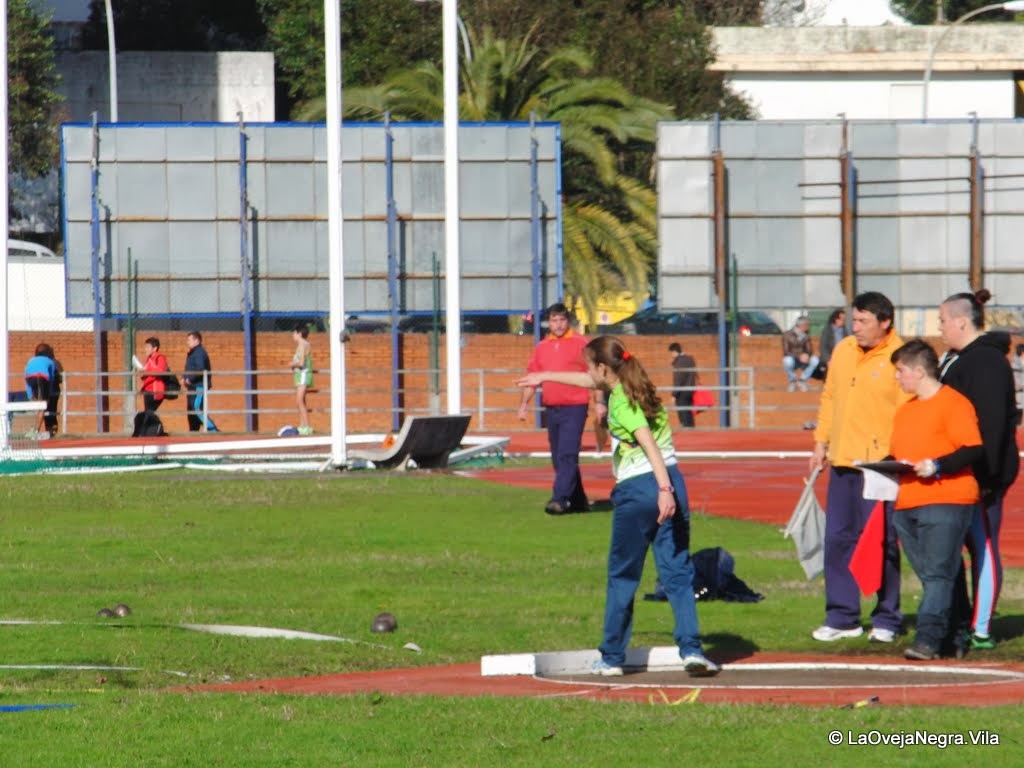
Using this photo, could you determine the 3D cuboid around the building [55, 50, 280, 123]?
[{"bbox_3d":[-8.241,-4.250,163.000,5.600,7.000,5.000,0,0,-12],"label":"building"}]

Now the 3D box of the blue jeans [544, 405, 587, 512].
[{"bbox_3d":[0.466,0.620,58.700,0.370,0.890,0.340,0,0,18],"label":"blue jeans"}]

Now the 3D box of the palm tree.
[{"bbox_3d":[-0.471,-3.298,122.000,6.600,6.200,6.600,-1,0,0],"label":"palm tree"}]

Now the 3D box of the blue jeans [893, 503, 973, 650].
[{"bbox_3d":[1.936,0.845,31.600,0.340,0.770,0.370,0,0,-38],"label":"blue jeans"}]

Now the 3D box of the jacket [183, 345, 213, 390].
[{"bbox_3d":[-5.329,-0.280,116.300,0.360,0.770,0.500,0,0,-30],"label":"jacket"}]

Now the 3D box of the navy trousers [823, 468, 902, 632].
[{"bbox_3d":[1.706,0.771,33.400,0.410,0.880,0.310,0,0,27],"label":"navy trousers"}]

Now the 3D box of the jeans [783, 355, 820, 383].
[{"bbox_3d":[4.986,-0.267,118.200,0.630,0.540,0.550,0,0,-7],"label":"jeans"}]

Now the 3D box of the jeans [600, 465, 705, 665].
[{"bbox_3d":[0.620,0.797,30.300,0.460,0.880,0.370,-1,0,6],"label":"jeans"}]

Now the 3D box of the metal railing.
[{"bbox_3d":[-2.031,0.288,116.500,13.200,1.050,0.090,0,0,-16],"label":"metal railing"}]

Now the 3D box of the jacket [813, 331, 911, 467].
[{"bbox_3d":[1.711,0.071,33.400,0.520,0.670,0.320,0,0,25],"label":"jacket"}]

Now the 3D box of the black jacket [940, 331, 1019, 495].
[{"bbox_3d":[2.234,0.136,32.800,0.360,0.770,0.490,-1,0,-22],"label":"black jacket"}]

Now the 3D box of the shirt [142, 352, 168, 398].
[{"bbox_3d":[-5.870,-0.140,113.000,0.380,0.730,0.460,-1,0,-21],"label":"shirt"}]

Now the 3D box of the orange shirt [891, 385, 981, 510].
[{"bbox_3d":[1.944,0.291,31.500,0.340,0.580,0.480,-1,0,-40],"label":"orange shirt"}]

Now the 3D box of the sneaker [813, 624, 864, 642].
[{"bbox_3d":[1.598,1.207,33.600,0.280,0.105,0.110,-1,0,-30],"label":"sneaker"}]

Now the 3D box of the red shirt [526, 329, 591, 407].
[{"bbox_3d":[0.440,-0.141,58.600,0.600,0.670,0.330,0,0,14],"label":"red shirt"}]

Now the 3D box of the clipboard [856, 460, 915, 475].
[{"bbox_3d":[1.708,0.385,31.300,0.320,0.025,0.230,7,-3,-21],"label":"clipboard"}]

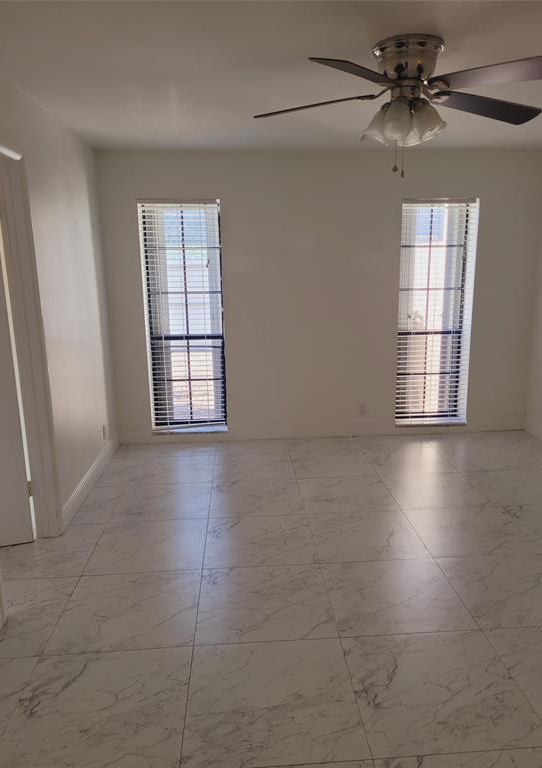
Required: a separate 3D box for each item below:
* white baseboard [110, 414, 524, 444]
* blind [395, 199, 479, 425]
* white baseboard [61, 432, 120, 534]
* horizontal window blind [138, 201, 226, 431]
[{"bbox_3d":[0.495,0.405,5.195,3.674,0.145,0.020,-2,12,-3],"label":"white baseboard"},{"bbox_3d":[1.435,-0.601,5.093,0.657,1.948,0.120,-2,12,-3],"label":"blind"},{"bbox_3d":[-1.297,0.641,4.255,0.020,0.145,1.702,-2,12,-3],"label":"white baseboard"},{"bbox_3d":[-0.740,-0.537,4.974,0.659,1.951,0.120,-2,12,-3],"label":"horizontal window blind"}]

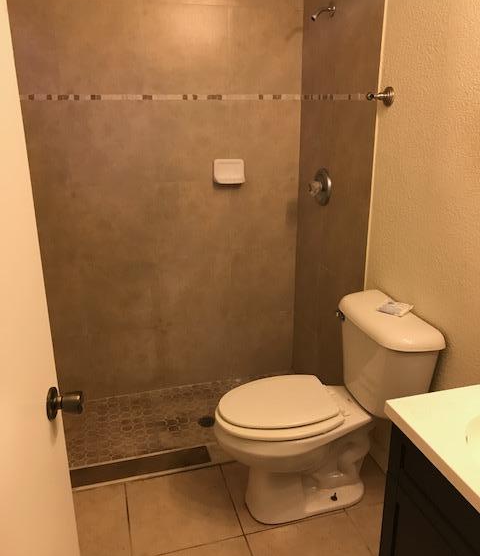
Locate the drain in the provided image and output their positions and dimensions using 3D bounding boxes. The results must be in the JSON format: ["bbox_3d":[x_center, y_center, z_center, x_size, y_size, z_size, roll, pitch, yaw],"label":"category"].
[{"bbox_3d":[-0.151,0.701,2.529,0.105,0.015,0.105,0,19,0],"label":"drain"}]

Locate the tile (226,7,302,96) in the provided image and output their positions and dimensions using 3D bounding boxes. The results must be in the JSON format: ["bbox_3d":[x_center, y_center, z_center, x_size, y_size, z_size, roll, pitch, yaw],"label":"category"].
[{"bbox_3d":[0.119,-1.046,2.394,0.353,0.369,0.012,-6,20,-14],"label":"tile"}]

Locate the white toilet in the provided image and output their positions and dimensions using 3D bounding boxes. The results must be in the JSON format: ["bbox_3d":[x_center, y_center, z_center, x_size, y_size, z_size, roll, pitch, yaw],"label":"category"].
[{"bbox_3d":[0.257,0.488,1.852,0.685,0.730,0.445,-6,20,-14],"label":"white toilet"}]

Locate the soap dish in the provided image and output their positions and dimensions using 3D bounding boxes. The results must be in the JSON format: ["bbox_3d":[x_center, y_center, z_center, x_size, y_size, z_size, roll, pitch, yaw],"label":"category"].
[{"bbox_3d":[-0.046,-0.510,2.479,0.150,0.110,0.080,-6,20,-14],"label":"soap dish"}]

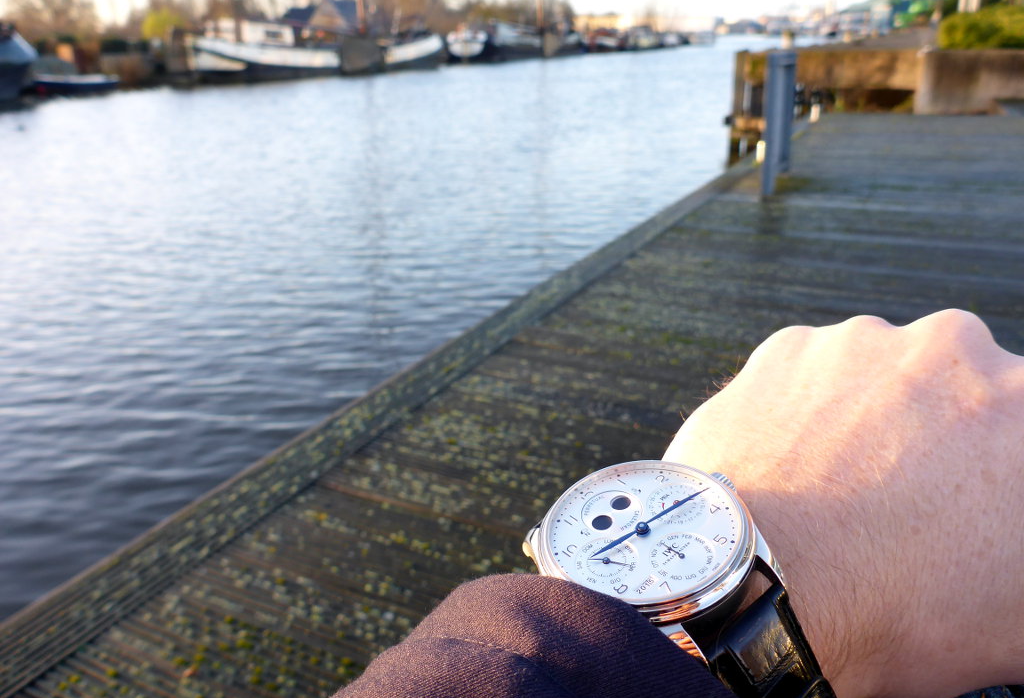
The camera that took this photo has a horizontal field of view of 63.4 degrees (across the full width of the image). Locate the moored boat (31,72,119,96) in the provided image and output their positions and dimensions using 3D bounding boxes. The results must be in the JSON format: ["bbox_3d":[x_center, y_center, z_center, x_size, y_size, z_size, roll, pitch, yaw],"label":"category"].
[{"bbox_3d":[-19.000,-11.623,36.246,1.350,0.800,3.400,10,23,24],"label":"moored boat"}]

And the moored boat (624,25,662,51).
[{"bbox_3d":[18.000,-42.520,113.288,2.900,3.000,9.000,8,23,20],"label":"moored boat"}]

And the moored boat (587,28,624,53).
[{"bbox_3d":[11.200,-37.435,100.245,2.600,2.900,8.000,9,23,21],"label":"moored boat"}]

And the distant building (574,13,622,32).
[{"bbox_3d":[19.500,-74.663,190.922,10.500,5.300,9.000,2,21,6],"label":"distant building"}]

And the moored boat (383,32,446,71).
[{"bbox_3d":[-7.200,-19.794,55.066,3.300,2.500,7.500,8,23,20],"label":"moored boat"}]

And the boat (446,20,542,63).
[{"bbox_3d":[-1.200,-27.318,73.600,4.000,3.200,14.000,7,22,17],"label":"boat"}]

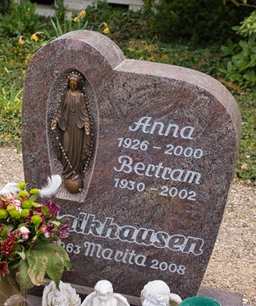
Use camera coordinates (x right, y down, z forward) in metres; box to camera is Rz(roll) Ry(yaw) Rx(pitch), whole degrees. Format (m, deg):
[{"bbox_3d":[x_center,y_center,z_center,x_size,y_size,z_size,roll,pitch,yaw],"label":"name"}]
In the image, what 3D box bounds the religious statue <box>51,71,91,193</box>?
[{"bbox_3d":[-0.177,-0.067,2.060,0.135,0.395,0.085,8,25,14],"label":"religious statue"}]

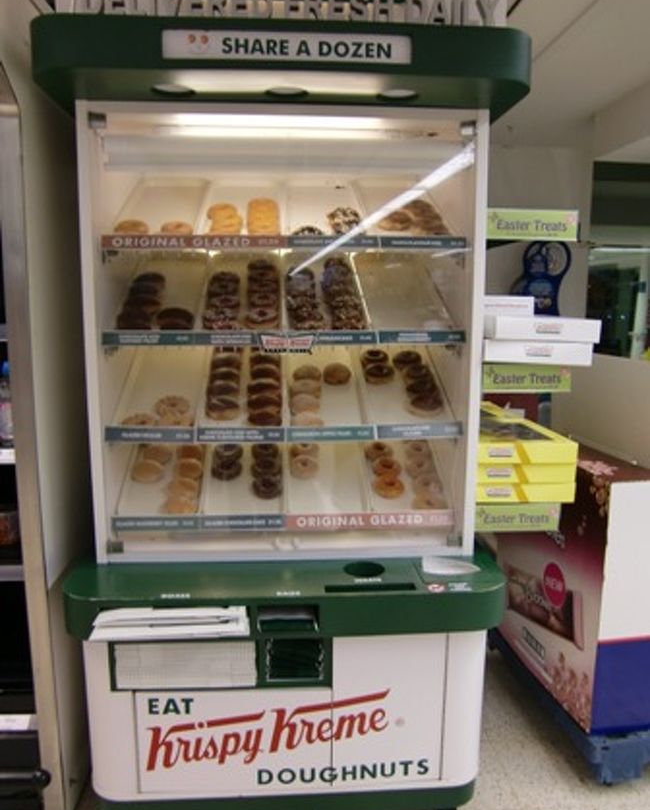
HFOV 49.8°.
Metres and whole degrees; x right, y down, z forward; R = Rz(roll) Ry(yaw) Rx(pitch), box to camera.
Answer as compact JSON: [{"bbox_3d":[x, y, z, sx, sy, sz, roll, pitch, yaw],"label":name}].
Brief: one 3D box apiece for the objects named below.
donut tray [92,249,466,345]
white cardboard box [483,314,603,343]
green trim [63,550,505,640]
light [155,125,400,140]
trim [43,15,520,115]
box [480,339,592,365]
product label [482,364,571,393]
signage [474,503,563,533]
[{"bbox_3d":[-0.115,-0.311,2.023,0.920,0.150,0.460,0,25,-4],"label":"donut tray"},{"bbox_3d":[0.564,-0.219,1.976,0.275,0.058,0.350,2,8,-4],"label":"white cardboard box"},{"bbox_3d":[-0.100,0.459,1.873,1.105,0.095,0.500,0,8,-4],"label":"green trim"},{"bbox_3d":[-0.124,-0.703,1.803,0.620,0.036,0.040,0,8,-4],"label":"light"},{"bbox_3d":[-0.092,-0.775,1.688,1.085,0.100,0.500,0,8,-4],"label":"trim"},{"bbox_3d":[0.543,-0.163,1.982,0.280,0.056,0.350,2,8,-4],"label":"box"},{"bbox_3d":[0.531,-0.071,1.848,0.240,0.070,0.015,0,8,-4],"label":"product label"},{"bbox_3d":[0.521,0.307,1.903,0.240,0.073,0.015,0,8,-4],"label":"signage"}]

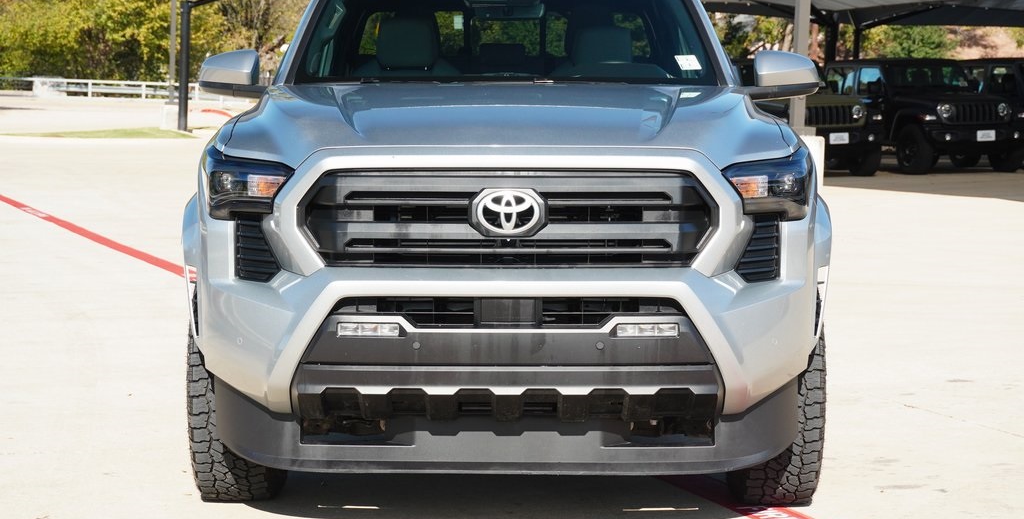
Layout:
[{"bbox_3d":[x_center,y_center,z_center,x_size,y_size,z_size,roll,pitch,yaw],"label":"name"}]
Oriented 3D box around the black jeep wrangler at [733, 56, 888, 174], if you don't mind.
[{"bbox_3d":[4.349,-2.397,34.193,1.880,1.860,4.700,0,5,-18],"label":"black jeep wrangler"}]

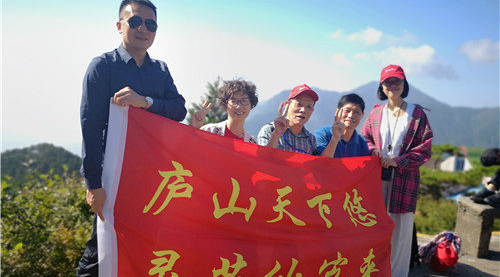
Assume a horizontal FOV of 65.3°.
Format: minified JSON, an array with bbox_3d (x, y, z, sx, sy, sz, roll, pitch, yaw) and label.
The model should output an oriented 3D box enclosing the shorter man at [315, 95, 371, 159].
[{"bbox_3d":[0.635,0.385,2.680,0.500,1.380,0.500,0,-1,5],"label":"shorter man"}]

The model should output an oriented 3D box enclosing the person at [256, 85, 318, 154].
[{"bbox_3d":[0.250,0.370,2.540,0.500,1.400,0.500,0,-1,-5],"label":"person"}]

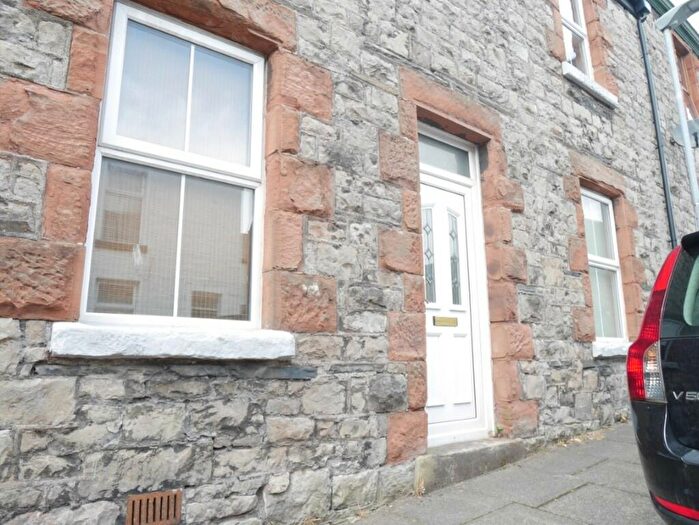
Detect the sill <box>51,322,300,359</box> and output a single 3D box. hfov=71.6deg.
[{"bbox_3d":[-0.810,0.393,2.396,1.148,0.134,0.175,8,-14,-36],"label":"sill"}]

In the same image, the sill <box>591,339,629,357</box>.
[{"bbox_3d":[2.701,0.885,4.942,1.210,0.135,0.175,8,-14,-36],"label":"sill"}]

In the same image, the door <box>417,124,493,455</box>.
[{"bbox_3d":[0.765,0.121,3.845,0.885,2.473,0.095,8,-14,-36],"label":"door"}]

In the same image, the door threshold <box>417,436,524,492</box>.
[{"bbox_3d":[0.806,1.393,3.405,1.140,0.208,0.235,8,-14,-36],"label":"door threshold"}]

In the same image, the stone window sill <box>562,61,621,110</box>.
[{"bbox_3d":[2.677,-1.962,5.522,1.220,0.130,0.175,8,-14,-36],"label":"stone window sill"}]

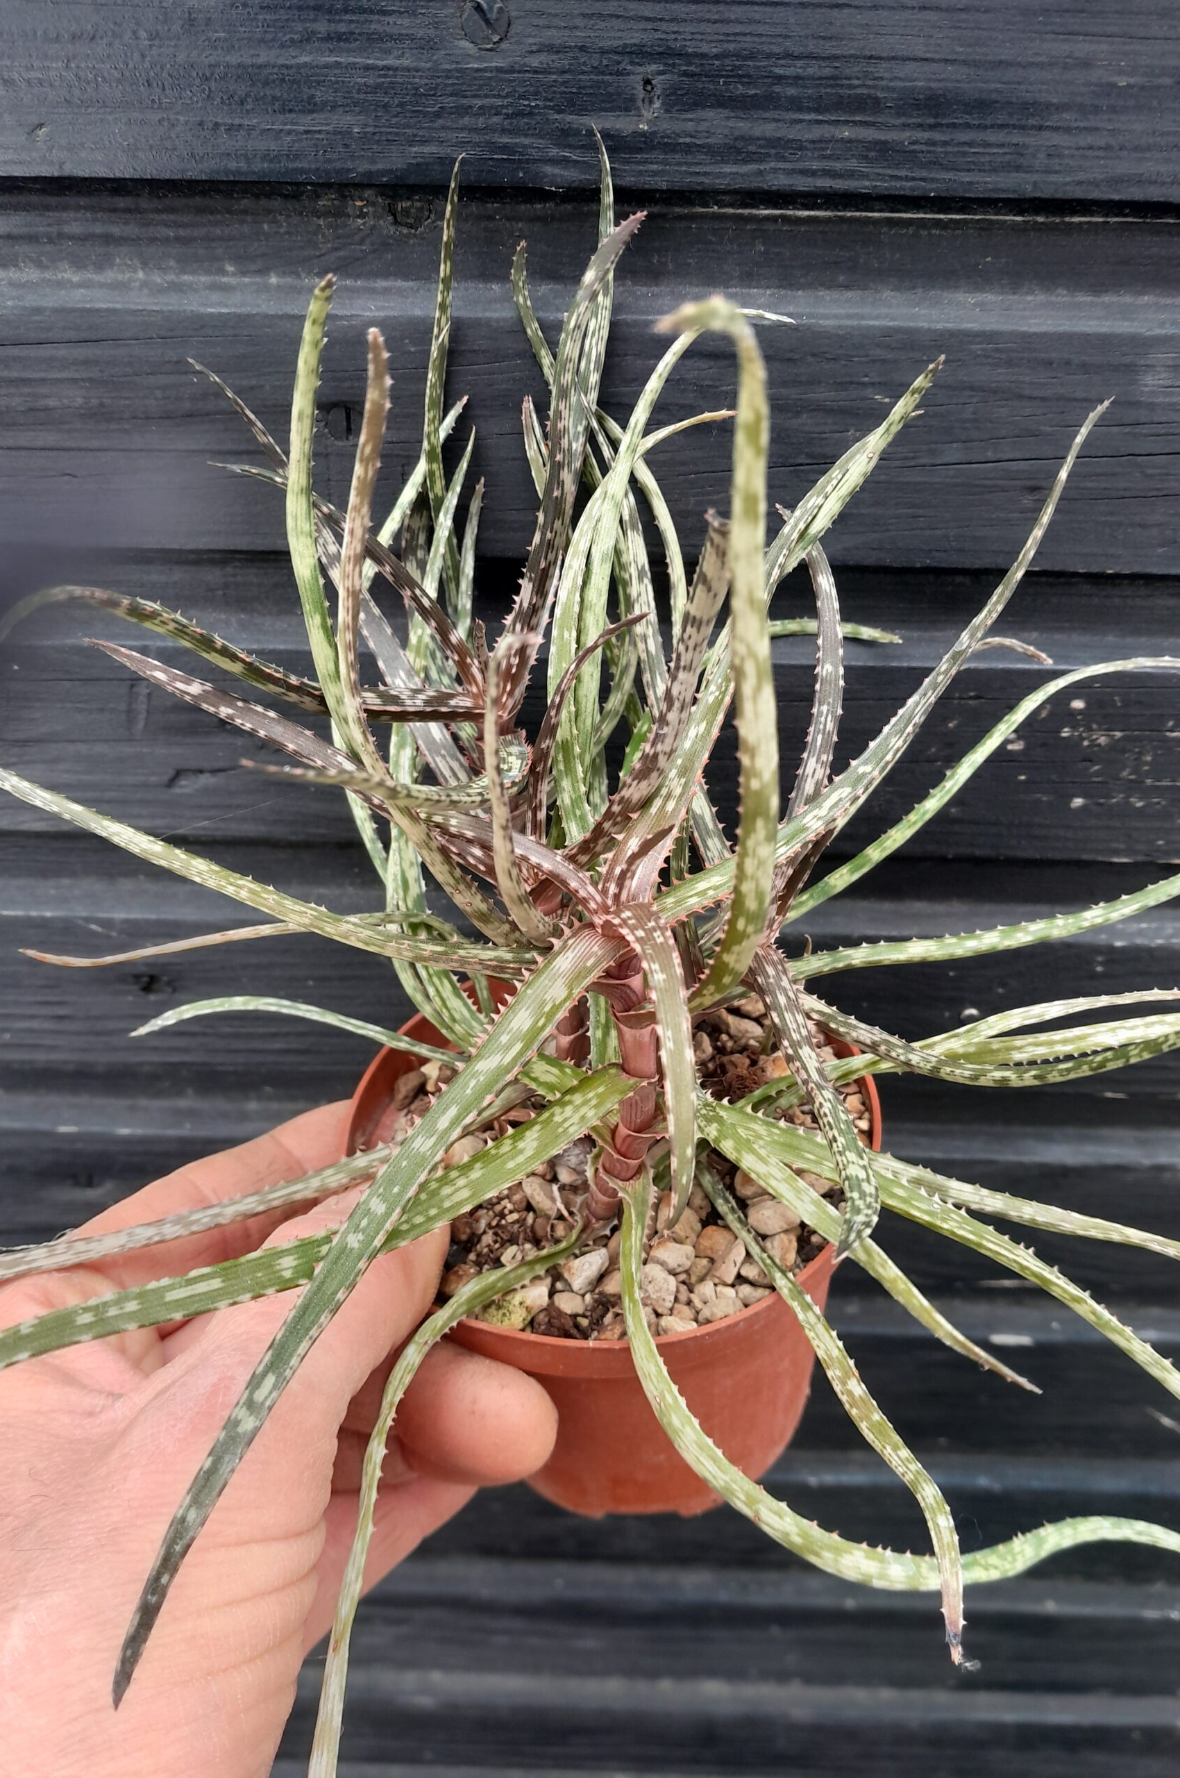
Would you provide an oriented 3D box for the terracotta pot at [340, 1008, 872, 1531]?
[{"bbox_3d":[0.007,0.066,0.246,0.090,0.071,0.090,-4,37,3],"label":"terracotta pot"}]

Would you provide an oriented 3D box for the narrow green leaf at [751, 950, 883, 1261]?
[{"bbox_3d":[0.033,0.029,0.193,0.009,0.050,0.012,-9,-13,-29],"label":"narrow green leaf"}]

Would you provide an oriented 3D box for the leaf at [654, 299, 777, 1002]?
[{"bbox_3d":[0.017,-0.024,0.193,0.022,0.113,0.014,1,36,0],"label":"leaf"}]

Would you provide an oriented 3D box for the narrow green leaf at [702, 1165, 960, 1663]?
[{"bbox_3d":[0.038,0.075,0.198,0.010,0.027,0.084,-24,72,-16],"label":"narrow green leaf"}]

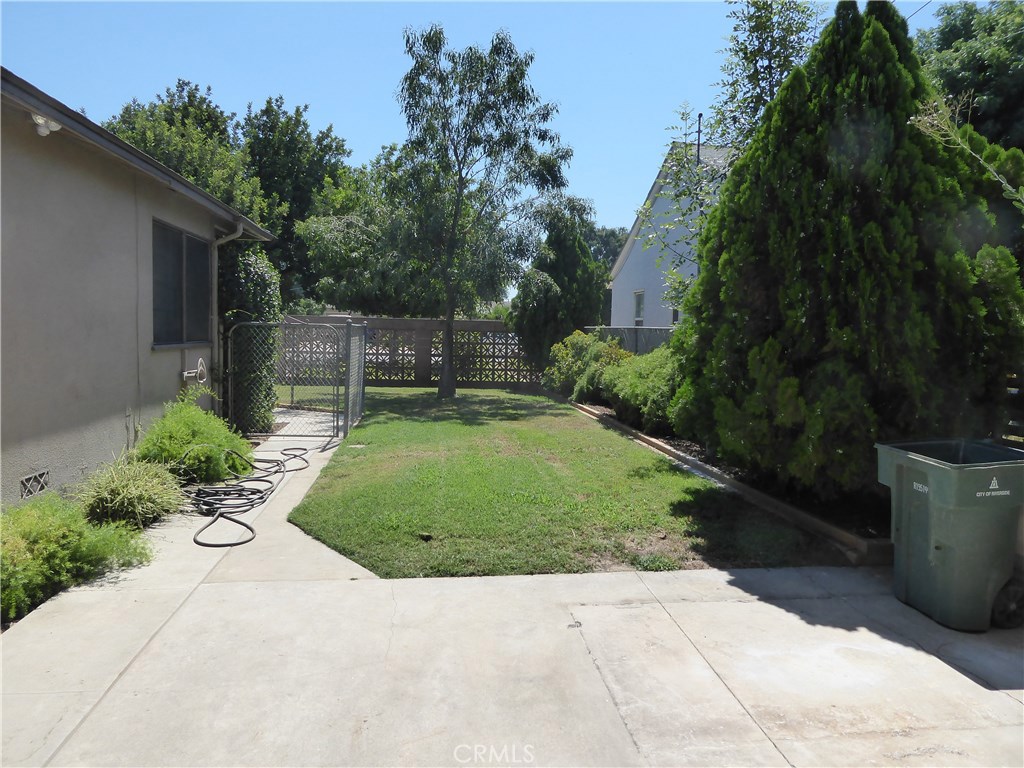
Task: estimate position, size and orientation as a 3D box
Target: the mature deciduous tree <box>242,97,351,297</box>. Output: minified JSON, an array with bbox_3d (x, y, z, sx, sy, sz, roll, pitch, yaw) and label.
[{"bbox_3d":[-7.490,-5.178,25.469,4.200,9.150,4.400,1,4,0],"label":"mature deciduous tree"}]

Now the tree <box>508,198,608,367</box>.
[{"bbox_3d":[1.034,-1.936,16.800,2.160,4.310,2.200,1,4,0],"label":"tree"}]

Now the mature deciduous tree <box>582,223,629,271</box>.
[{"bbox_3d":[5.187,-5.018,39.931,4.320,7.300,4.600,1,4,0],"label":"mature deciduous tree"}]

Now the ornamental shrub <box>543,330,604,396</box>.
[{"bbox_3d":[1.352,-0.424,16.001,1.340,1.420,1.350,1,4,0],"label":"ornamental shrub"}]

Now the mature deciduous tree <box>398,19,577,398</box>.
[{"bbox_3d":[-0.574,-3.513,15.406,3.580,7.580,3.600,1,4,0],"label":"mature deciduous tree"}]

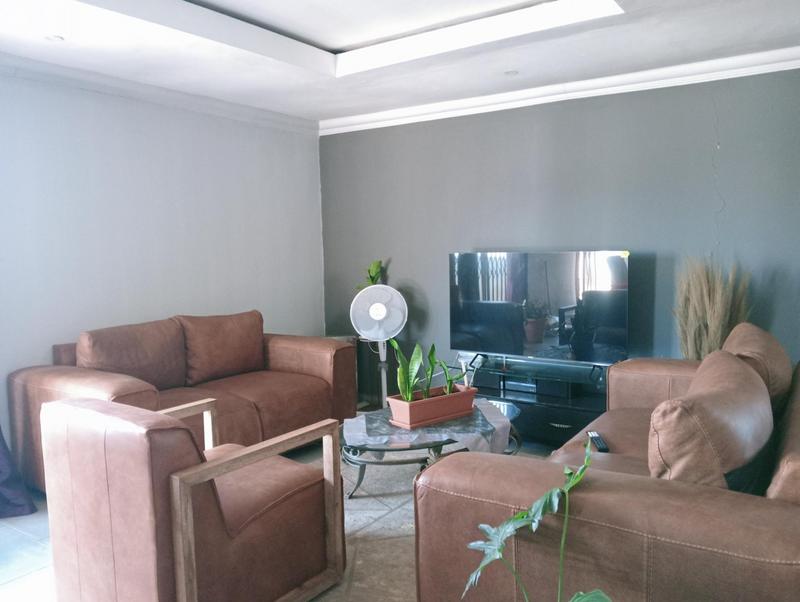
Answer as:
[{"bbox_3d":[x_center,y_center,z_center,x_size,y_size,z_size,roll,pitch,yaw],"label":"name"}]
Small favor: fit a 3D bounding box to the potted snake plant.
[{"bbox_3d":[0.178,0.431,3.519,0.510,0.427,0.240,-5,6,-39],"label":"potted snake plant"}]

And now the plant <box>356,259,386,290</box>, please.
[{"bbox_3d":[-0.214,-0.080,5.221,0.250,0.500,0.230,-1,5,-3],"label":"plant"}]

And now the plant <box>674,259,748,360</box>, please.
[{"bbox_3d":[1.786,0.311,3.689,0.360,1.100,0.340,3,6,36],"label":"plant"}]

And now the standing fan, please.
[{"bbox_3d":[-0.141,0.357,5.148,0.445,0.980,0.400,-1,5,-2],"label":"standing fan"}]

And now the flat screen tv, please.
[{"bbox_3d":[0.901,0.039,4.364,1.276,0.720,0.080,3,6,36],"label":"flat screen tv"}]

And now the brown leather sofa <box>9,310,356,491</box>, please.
[{"bbox_3d":[-1.206,0.540,3.943,1.050,0.850,1.760,3,6,36],"label":"brown leather sofa"}]

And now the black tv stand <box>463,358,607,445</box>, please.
[{"bbox_3d":[0.978,0.689,4.371,1.280,0.428,0.420,3,6,36],"label":"black tv stand"}]

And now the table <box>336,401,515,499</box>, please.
[{"bbox_3d":[0.147,0.816,3.523,0.740,0.350,1.140,4,7,41],"label":"table"}]

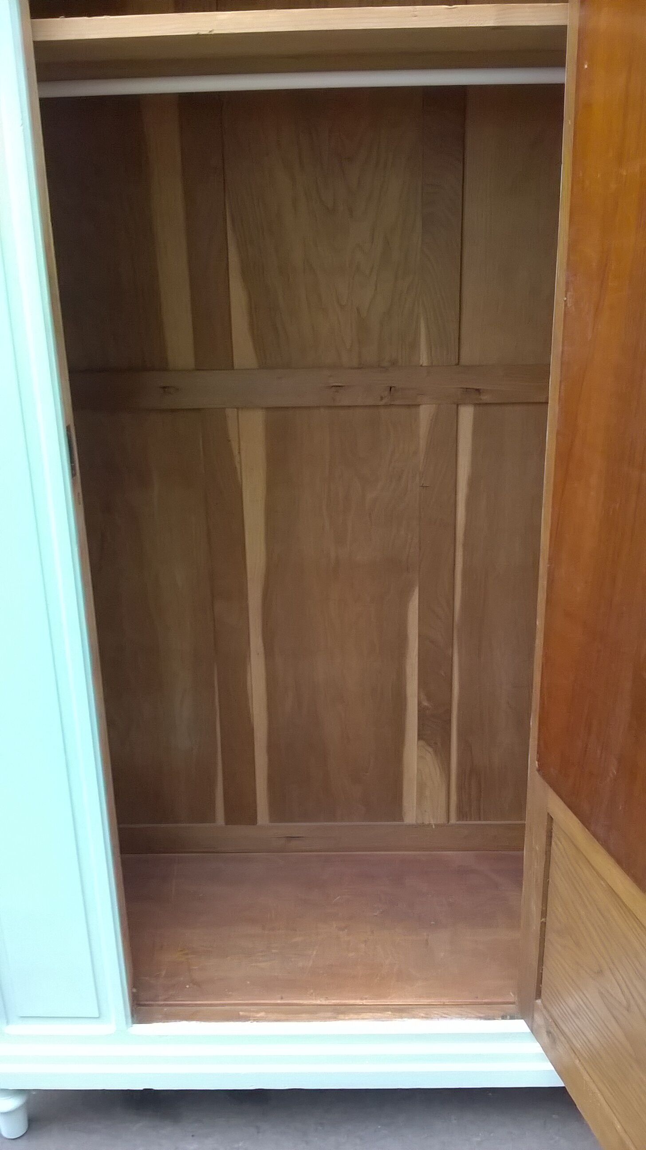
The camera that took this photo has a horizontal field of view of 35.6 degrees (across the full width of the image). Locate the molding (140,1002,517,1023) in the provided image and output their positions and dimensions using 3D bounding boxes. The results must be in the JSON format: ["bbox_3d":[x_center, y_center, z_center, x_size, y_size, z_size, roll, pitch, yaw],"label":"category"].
[{"bbox_3d":[0.004,0.733,1.685,0.635,0.022,0.024,-1,20,1],"label":"molding"}]

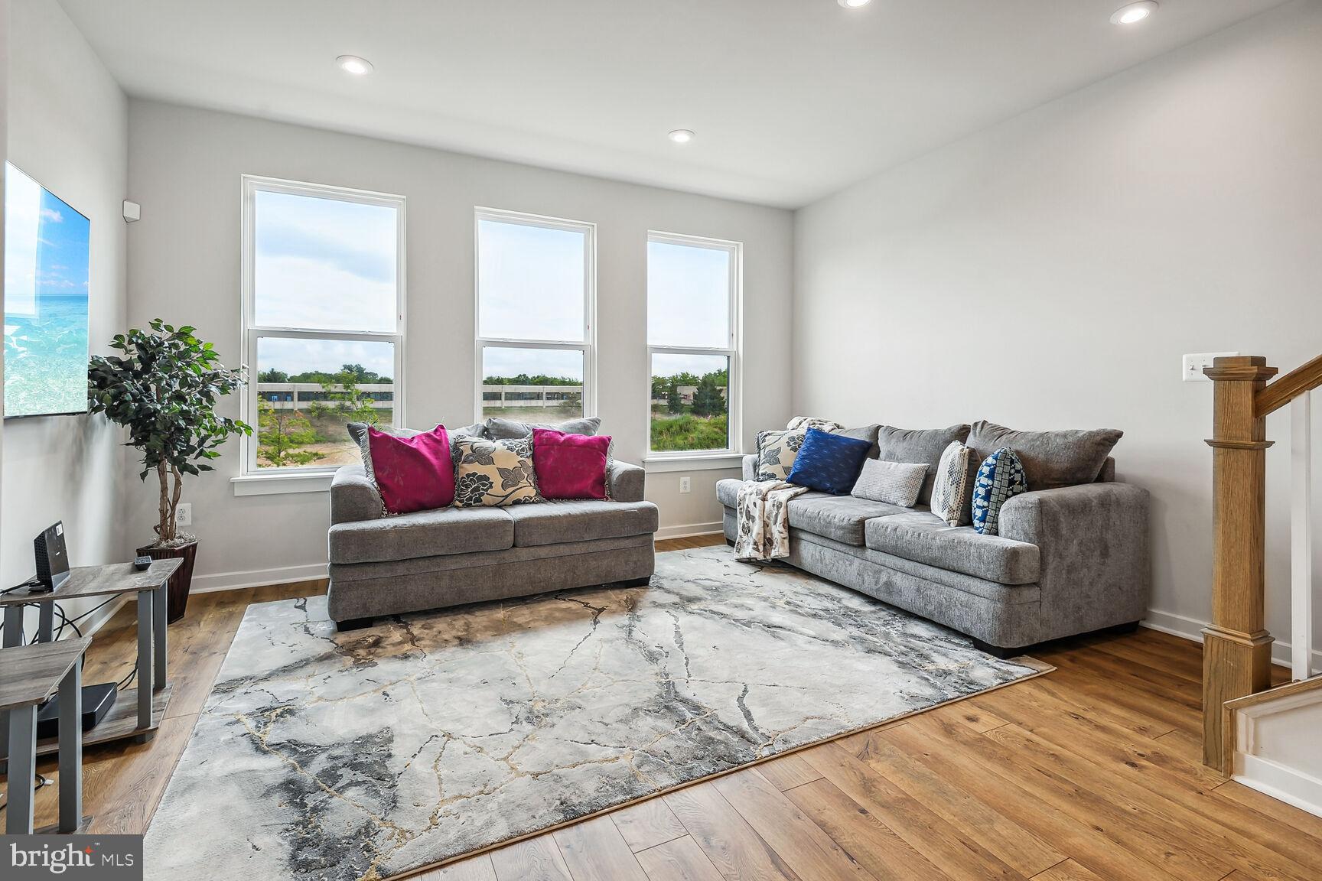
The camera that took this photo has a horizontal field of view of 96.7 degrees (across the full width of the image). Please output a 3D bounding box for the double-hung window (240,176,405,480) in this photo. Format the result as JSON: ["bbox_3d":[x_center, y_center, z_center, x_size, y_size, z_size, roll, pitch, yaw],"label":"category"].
[{"bbox_3d":[-2.029,-0.665,3.598,0.850,1.710,0.100,-1,4,-27],"label":"double-hung window"}]

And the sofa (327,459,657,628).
[{"bbox_3d":[-1.001,0.448,3.546,1.710,0.830,0.960,-1,4,-27],"label":"sofa"}]

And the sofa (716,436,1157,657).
[{"bbox_3d":[1.399,0.451,3.701,0.990,0.830,2.340,-1,4,-27],"label":"sofa"}]

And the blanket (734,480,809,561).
[{"bbox_3d":[0.833,0.545,4.041,0.410,0.480,0.570,-1,4,-27],"label":"blanket"}]

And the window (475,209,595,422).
[{"bbox_3d":[-0.884,-0.704,4.186,0.855,1.730,0.100,-1,4,-27],"label":"window"}]

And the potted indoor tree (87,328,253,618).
[{"bbox_3d":[-2.408,0.147,2.954,0.610,1.487,0.610,-1,4,-27],"label":"potted indoor tree"}]

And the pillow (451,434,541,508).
[{"bbox_3d":[-0.963,0.163,3.491,0.470,0.430,0.160,-1,-18,-27],"label":"pillow"}]

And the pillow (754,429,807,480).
[{"bbox_3d":[0.918,0.118,4.413,0.460,0.420,0.160,-1,-11,-19],"label":"pillow"}]

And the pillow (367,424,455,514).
[{"bbox_3d":[-1.368,0.145,3.259,0.460,0.470,0.160,-2,-16,-32],"label":"pillow"}]

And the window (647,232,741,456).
[{"bbox_3d":[0.271,-0.741,4.779,0.877,1.755,0.100,-1,4,-27],"label":"window"}]

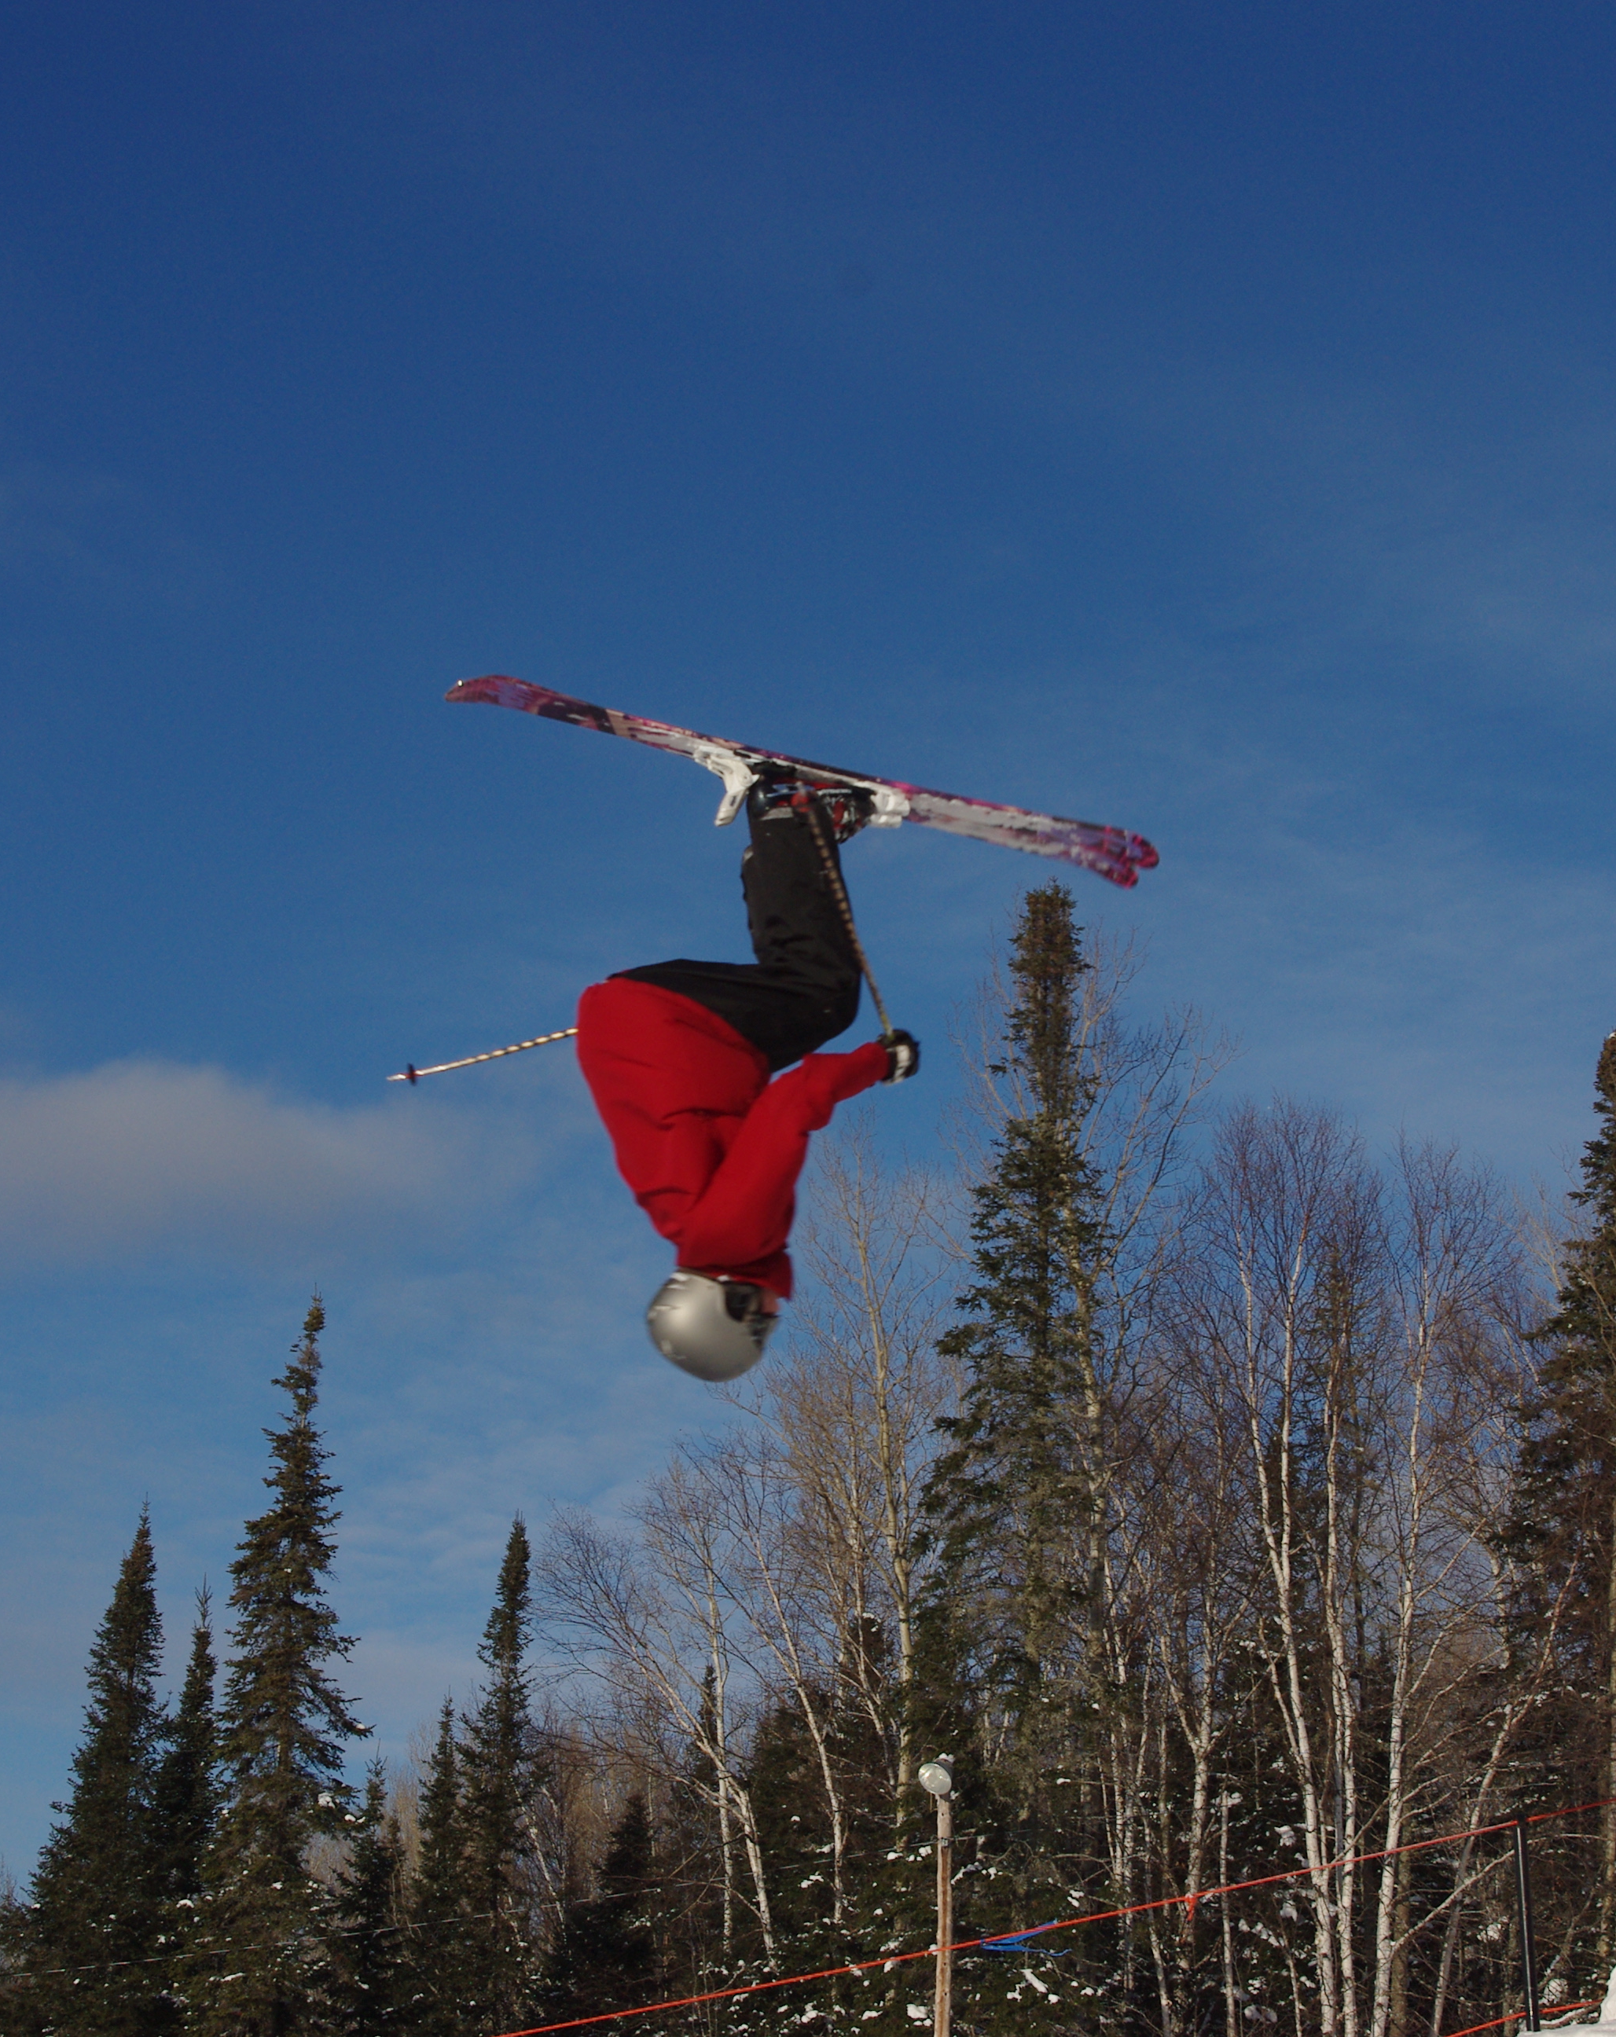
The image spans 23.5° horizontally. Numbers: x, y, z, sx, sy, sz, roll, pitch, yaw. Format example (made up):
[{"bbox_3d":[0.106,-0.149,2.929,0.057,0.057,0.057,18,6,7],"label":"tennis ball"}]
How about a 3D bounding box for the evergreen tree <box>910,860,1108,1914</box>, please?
[{"bbox_3d":[2.267,4.372,41.000,2.400,12.000,2.400,1,-13,0],"label":"evergreen tree"}]

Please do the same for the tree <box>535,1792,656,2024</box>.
[{"bbox_3d":[-2.339,10.966,47.000,1.720,3.210,1.720,1,-13,0],"label":"tree"}]

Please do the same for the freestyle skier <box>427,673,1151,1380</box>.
[{"bbox_3d":[-0.173,0.085,8.700,1.660,1.420,0.720,15,0,0],"label":"freestyle skier"}]

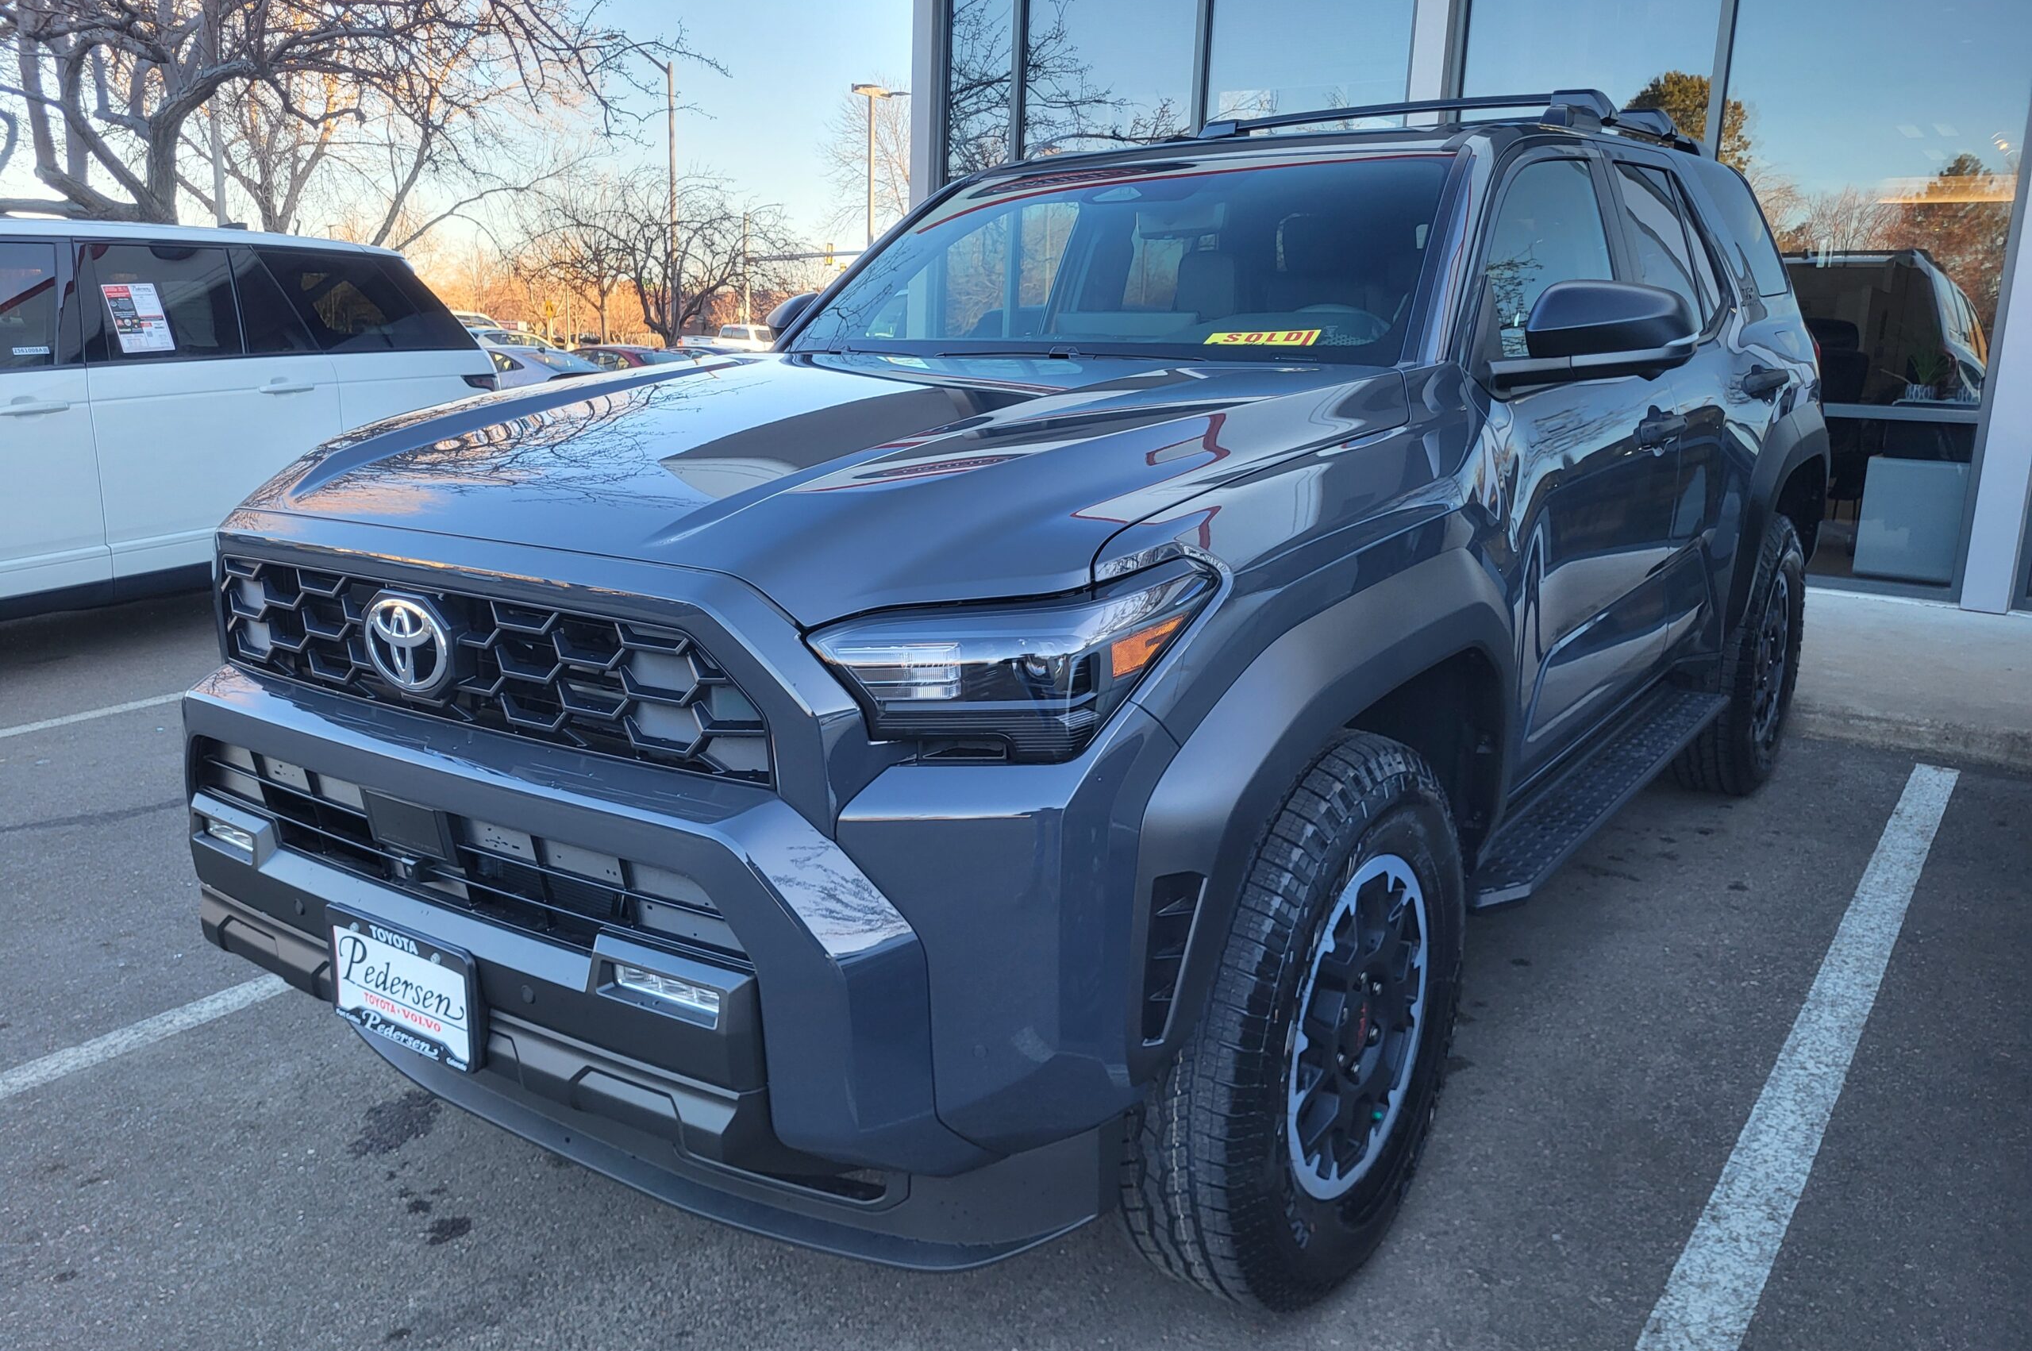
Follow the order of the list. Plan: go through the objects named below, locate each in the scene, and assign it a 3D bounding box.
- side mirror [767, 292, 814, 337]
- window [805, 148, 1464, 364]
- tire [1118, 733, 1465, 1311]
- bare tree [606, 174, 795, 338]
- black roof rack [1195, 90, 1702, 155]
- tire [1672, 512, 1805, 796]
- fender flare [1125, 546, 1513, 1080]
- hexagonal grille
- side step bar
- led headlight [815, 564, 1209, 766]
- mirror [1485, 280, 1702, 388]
[{"bbox_3d":[-0.524,-0.838,3.728,0.298,0.180,0.190,9,17,35],"label":"side mirror"},{"bbox_3d":[0.184,-0.850,3.141,1.480,0.130,0.660,8,59,35],"label":"window"},{"bbox_3d":[0.428,0.487,2.232,0.263,0.812,0.812,9,17,35],"label":"tire"},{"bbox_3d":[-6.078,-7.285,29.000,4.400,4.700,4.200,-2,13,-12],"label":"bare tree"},{"bbox_3d":[1.137,-1.495,4.258,1.150,0.120,1.460,9,17,35],"label":"black roof rack"},{"bbox_3d":[2.111,-0.076,4.532,0.275,0.820,0.820,8,17,35],"label":"tire"},{"bbox_3d":[0.417,0.090,2.105,0.180,0.550,1.170,8,17,35],"label":"fender flare"},{"bbox_3d":[-0.767,-0.026,1.987,1.190,0.210,0.110,8,17,35],"label":"hexagonal grille"},{"bbox_3d":[1.274,0.222,3.322,0.180,0.080,1.650,9,17,35],"label":"side step bar"},{"bbox_3d":[-0.008,-0.034,1.749,0.330,0.198,0.380,9,17,35],"label":"led headlight"},{"bbox_3d":[1.006,-0.597,2.631,0.298,0.180,0.190,9,17,35],"label":"mirror"}]

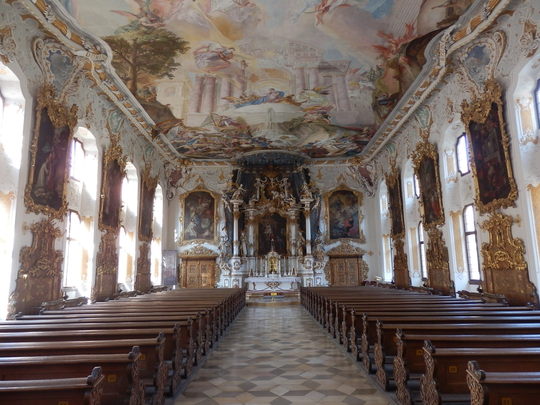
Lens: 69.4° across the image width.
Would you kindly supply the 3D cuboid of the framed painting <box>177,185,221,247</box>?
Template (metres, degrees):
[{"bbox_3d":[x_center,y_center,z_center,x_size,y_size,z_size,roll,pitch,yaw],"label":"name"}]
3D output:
[{"bbox_3d":[-5.074,0.982,28.173,2.999,4.375,0.220,-1,-10,0],"label":"framed painting"}]

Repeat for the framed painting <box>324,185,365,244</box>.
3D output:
[{"bbox_3d":[5.380,0.838,28.171,2.887,4.376,0.220,-1,-10,0],"label":"framed painting"}]

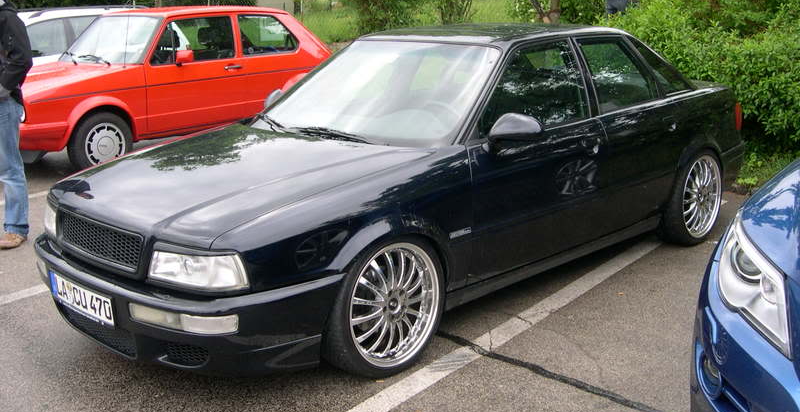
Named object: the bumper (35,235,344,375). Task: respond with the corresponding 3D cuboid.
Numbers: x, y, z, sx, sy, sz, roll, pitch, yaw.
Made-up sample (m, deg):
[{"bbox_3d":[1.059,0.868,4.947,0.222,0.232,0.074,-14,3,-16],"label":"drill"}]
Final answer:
[{"bbox_3d":[-1.020,0.351,3.629,1.690,0.360,0.640,11,18,44],"label":"bumper"}]

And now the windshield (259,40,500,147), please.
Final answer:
[{"bbox_3d":[-0.113,-0.594,4.368,1.370,0.120,0.730,11,52,44],"label":"windshield"}]

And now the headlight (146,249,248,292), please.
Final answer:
[{"bbox_3d":[-0.720,0.223,3.093,0.390,0.140,0.190,11,18,44],"label":"headlight"}]

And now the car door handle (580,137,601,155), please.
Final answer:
[{"bbox_3d":[0.940,-0.294,4.316,0.050,0.065,0.165,11,18,44],"label":"car door handle"}]

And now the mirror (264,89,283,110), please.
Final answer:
[{"bbox_3d":[-0.762,-0.583,4.999,0.220,0.135,0.125,11,18,44],"label":"mirror"}]

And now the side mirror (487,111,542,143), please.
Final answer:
[{"bbox_3d":[0.500,-0.333,3.755,0.220,0.135,0.125,11,18,44],"label":"side mirror"}]

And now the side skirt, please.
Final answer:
[{"bbox_3d":[0.842,0.253,4.400,0.090,0.100,1.860,11,18,44],"label":"side skirt"}]

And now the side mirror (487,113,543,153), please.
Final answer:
[{"bbox_3d":[0.501,-0.325,3.756,0.220,0.150,0.125,11,18,44],"label":"side mirror"}]

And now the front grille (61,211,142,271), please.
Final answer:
[{"bbox_3d":[-1.181,0.130,3.419,0.670,0.145,0.060,11,18,44],"label":"front grille"}]

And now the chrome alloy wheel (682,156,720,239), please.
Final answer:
[{"bbox_3d":[1.766,-0.064,5.337,0.190,0.500,0.500,11,18,44],"label":"chrome alloy wheel"}]

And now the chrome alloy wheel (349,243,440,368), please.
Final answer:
[{"bbox_3d":[-0.068,0.383,3.534,0.190,0.500,0.500,11,18,44],"label":"chrome alloy wheel"}]

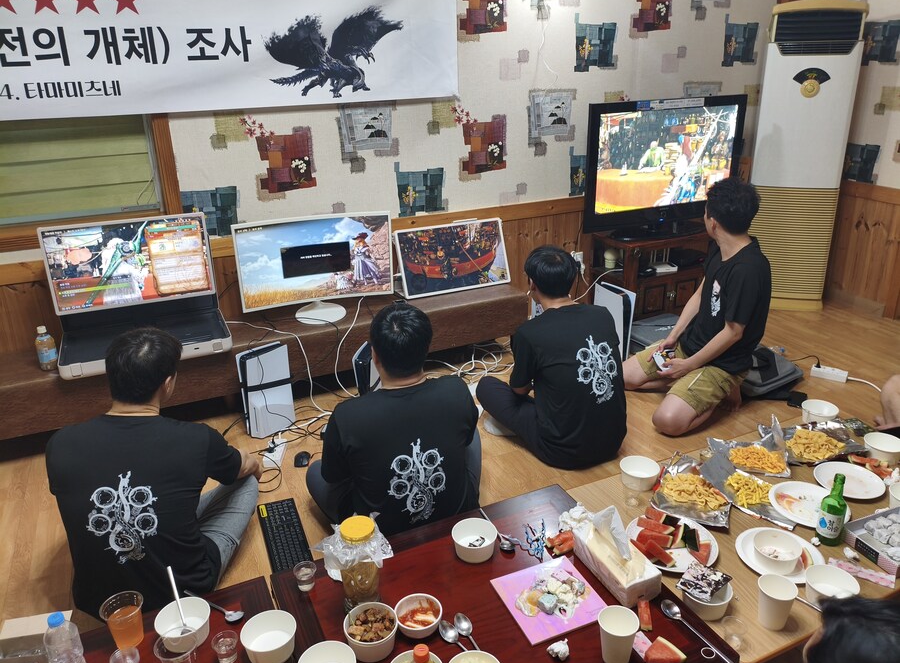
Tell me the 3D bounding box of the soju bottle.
[{"bbox_3d":[1.102,0.504,1.935,0.066,0.214,0.066,12,26,31],"label":"soju bottle"}]

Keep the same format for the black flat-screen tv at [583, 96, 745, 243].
[{"bbox_3d":[1.259,-0.949,3.952,1.130,0.750,0.250,-11,22,-23],"label":"black flat-screen tv"}]

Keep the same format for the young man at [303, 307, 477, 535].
[{"bbox_3d":[-0.176,0.280,2.392,0.660,0.860,0.660,-10,23,-21],"label":"young man"}]

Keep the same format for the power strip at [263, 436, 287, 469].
[{"bbox_3d":[-0.758,0.521,2.940,0.065,0.042,0.200,-3,22,-3],"label":"power strip"}]

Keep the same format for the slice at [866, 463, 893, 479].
[{"bbox_3d":[1.381,0.450,2.174,0.050,0.032,0.090,-16,25,-34],"label":"slice"}]

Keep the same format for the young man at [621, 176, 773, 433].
[{"bbox_3d":[1.110,-0.143,3.087,0.760,1.040,0.580,-8,21,-15],"label":"young man"}]

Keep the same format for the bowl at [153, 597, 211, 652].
[{"bbox_3d":[-0.631,0.704,1.611,0.123,0.062,0.123,-2,22,1],"label":"bowl"}]

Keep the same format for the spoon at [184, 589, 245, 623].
[{"bbox_3d":[-0.602,0.680,1.716,0.200,0.024,0.042,8,24,23],"label":"spoon"}]

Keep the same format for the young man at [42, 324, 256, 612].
[{"bbox_3d":[-0.941,0.351,2.192,0.660,0.860,0.600,-8,21,-16],"label":"young man"}]

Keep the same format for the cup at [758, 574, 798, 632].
[{"bbox_3d":[0.804,0.676,1.674,0.088,0.107,0.088,11,25,29],"label":"cup"}]

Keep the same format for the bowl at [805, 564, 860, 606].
[{"bbox_3d":[0.939,0.638,1.667,0.118,0.058,0.118,-2,20,1],"label":"bowl"}]

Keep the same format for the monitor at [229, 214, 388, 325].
[{"bbox_3d":[-0.634,-0.297,3.225,0.720,0.500,0.240,-8,23,-16],"label":"monitor"}]

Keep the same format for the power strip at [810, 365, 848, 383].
[{"bbox_3d":[1.946,0.221,3.468,0.170,0.040,0.055,13,25,35],"label":"power strip"}]

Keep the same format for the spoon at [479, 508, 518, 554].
[{"bbox_3d":[0.133,0.555,1.886,0.042,0.028,0.210,-10,22,-21],"label":"spoon"}]

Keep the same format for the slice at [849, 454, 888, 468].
[{"bbox_3d":[1.375,0.429,2.232,0.120,0.032,0.045,7,22,24],"label":"slice"}]

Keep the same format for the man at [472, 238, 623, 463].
[{"bbox_3d":[0.459,0.060,2.896,0.640,0.860,0.670,-11,24,-22],"label":"man"}]

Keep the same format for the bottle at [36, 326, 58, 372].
[{"bbox_3d":[-1.677,0.065,2.793,0.071,0.186,0.071,-11,22,-23],"label":"bottle"}]

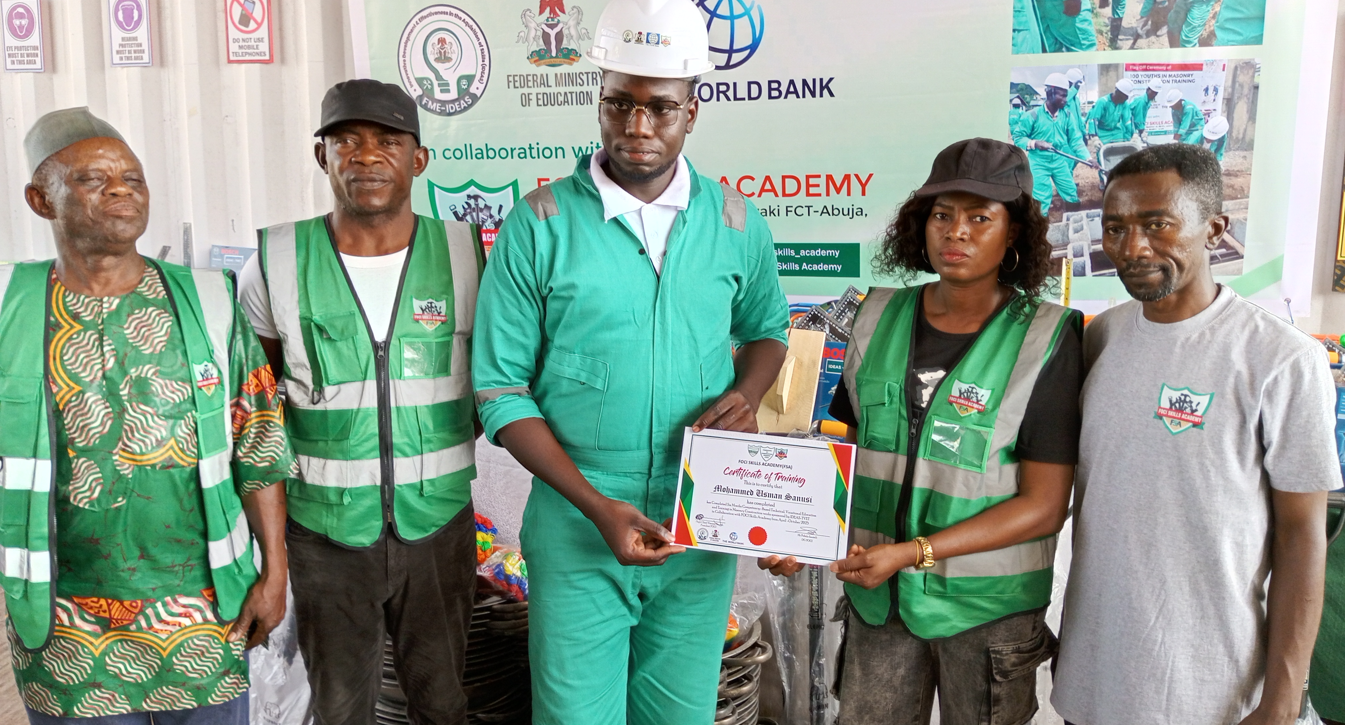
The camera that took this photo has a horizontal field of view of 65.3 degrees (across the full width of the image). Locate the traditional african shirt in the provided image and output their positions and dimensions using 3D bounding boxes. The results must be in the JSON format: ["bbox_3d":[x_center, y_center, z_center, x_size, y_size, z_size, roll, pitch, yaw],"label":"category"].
[{"bbox_3d":[-0.924,0.201,1.790,0.560,0.750,0.320,-3,8,-22],"label":"traditional african shirt"}]

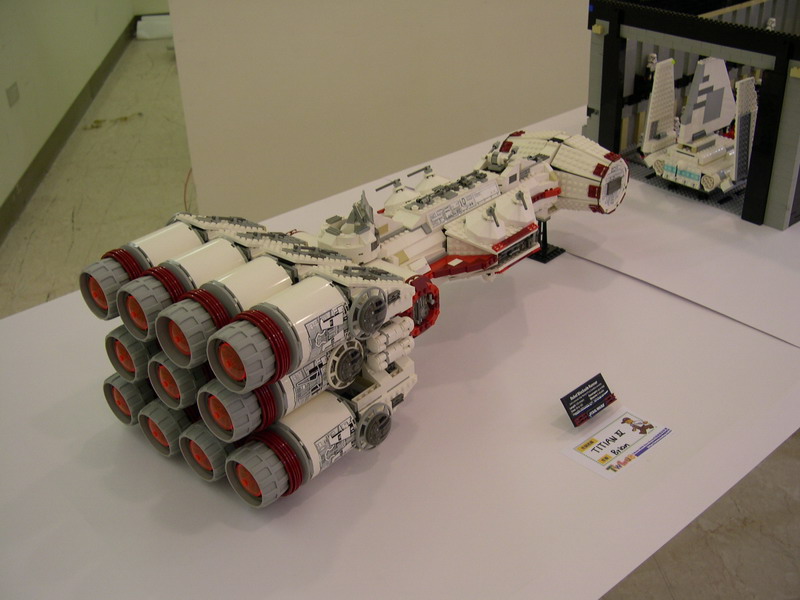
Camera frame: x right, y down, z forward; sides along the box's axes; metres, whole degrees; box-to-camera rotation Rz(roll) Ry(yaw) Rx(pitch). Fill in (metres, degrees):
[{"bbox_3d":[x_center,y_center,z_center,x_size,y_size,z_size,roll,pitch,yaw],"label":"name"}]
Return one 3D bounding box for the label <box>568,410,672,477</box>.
[{"bbox_3d":[0.207,0.133,0.833,0.099,0.002,0.056,-25,36,-34],"label":"label"}]

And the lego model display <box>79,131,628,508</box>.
[{"bbox_3d":[0.022,-0.055,0.979,0.256,0.203,0.685,22,38,37],"label":"lego model display"}]

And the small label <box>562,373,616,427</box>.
[{"bbox_3d":[0.186,0.100,0.873,0.064,0.032,0.005,-25,-4,-34],"label":"small label"}]

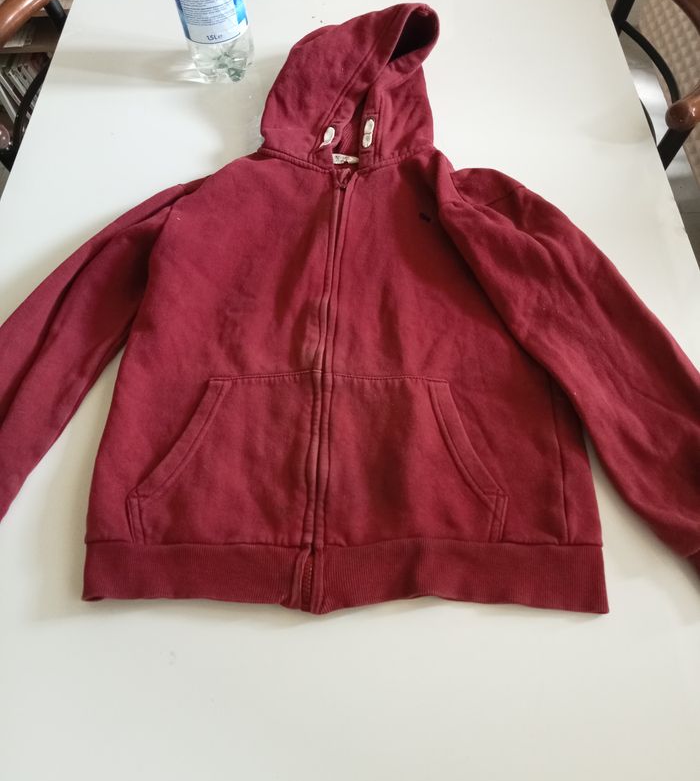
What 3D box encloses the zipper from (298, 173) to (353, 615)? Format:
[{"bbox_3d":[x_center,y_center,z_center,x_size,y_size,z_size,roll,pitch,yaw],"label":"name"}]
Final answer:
[{"bbox_3d":[-0.019,-0.040,0.780,0.025,0.025,0.542,1,57,2],"label":"zipper"}]

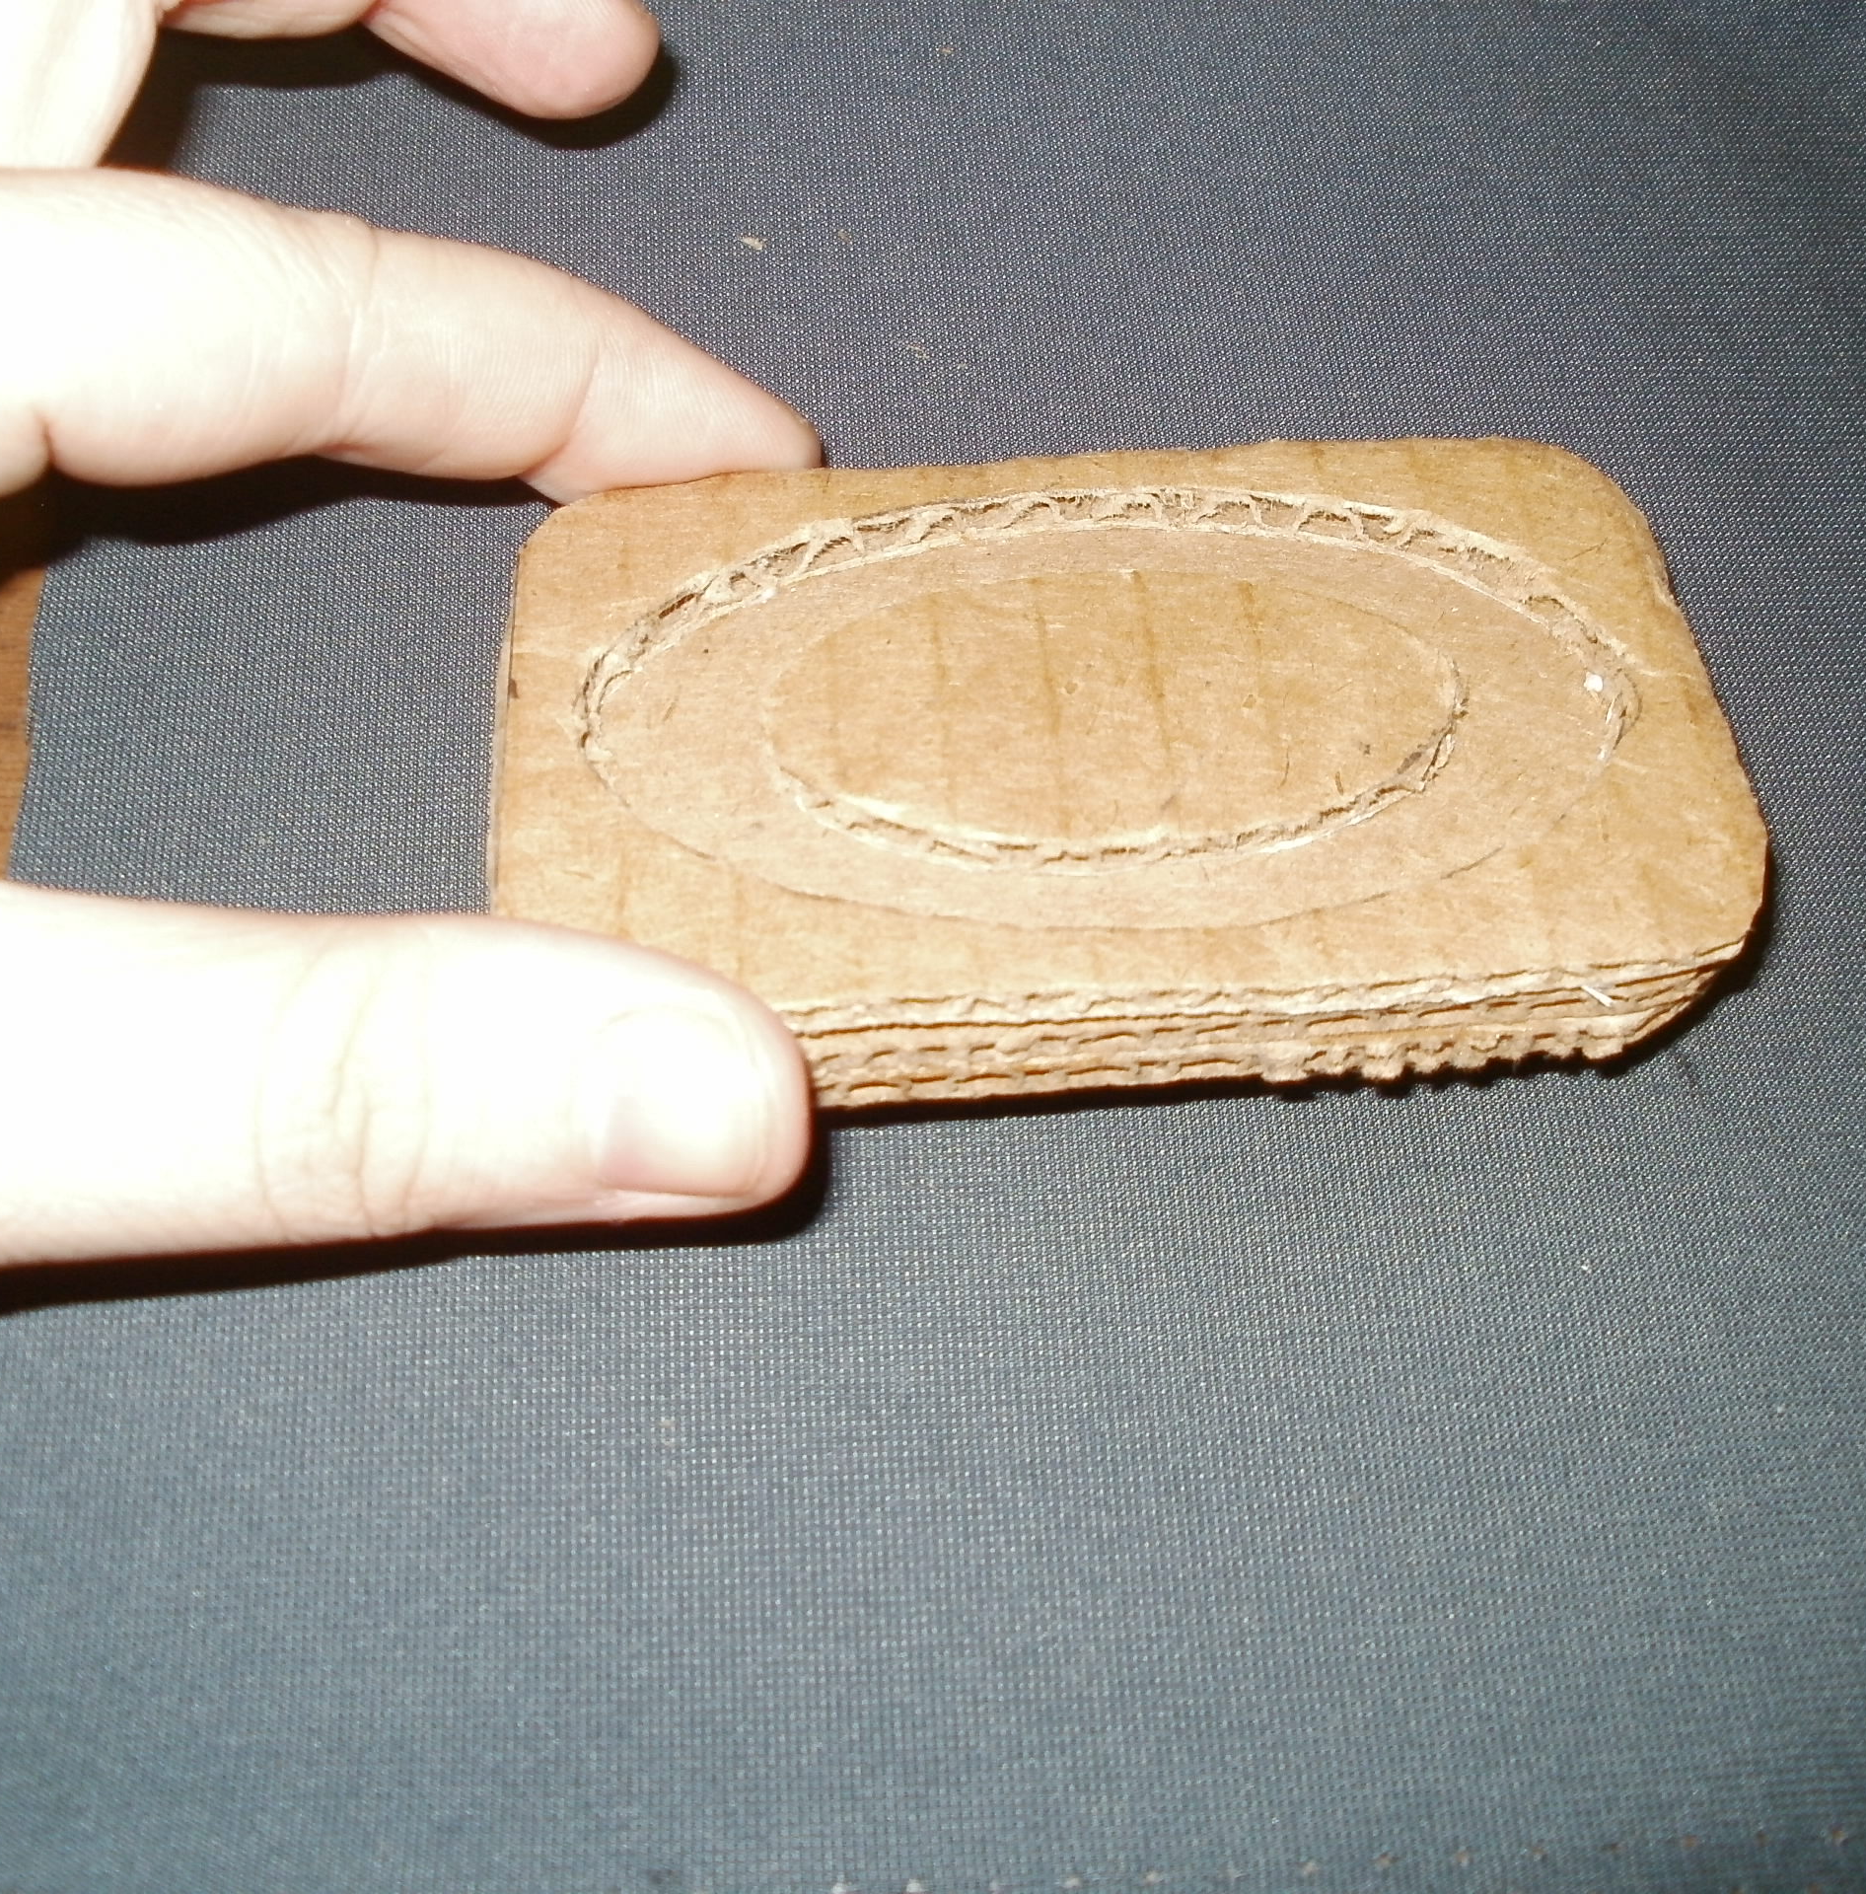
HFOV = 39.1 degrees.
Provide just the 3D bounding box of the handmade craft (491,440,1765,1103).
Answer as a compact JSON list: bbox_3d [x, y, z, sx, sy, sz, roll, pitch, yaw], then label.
[{"bbox_3d":[0.013,-0.015,0.197,0.088,0.010,0.057,-3,48,-2],"label":"handmade craft"}]

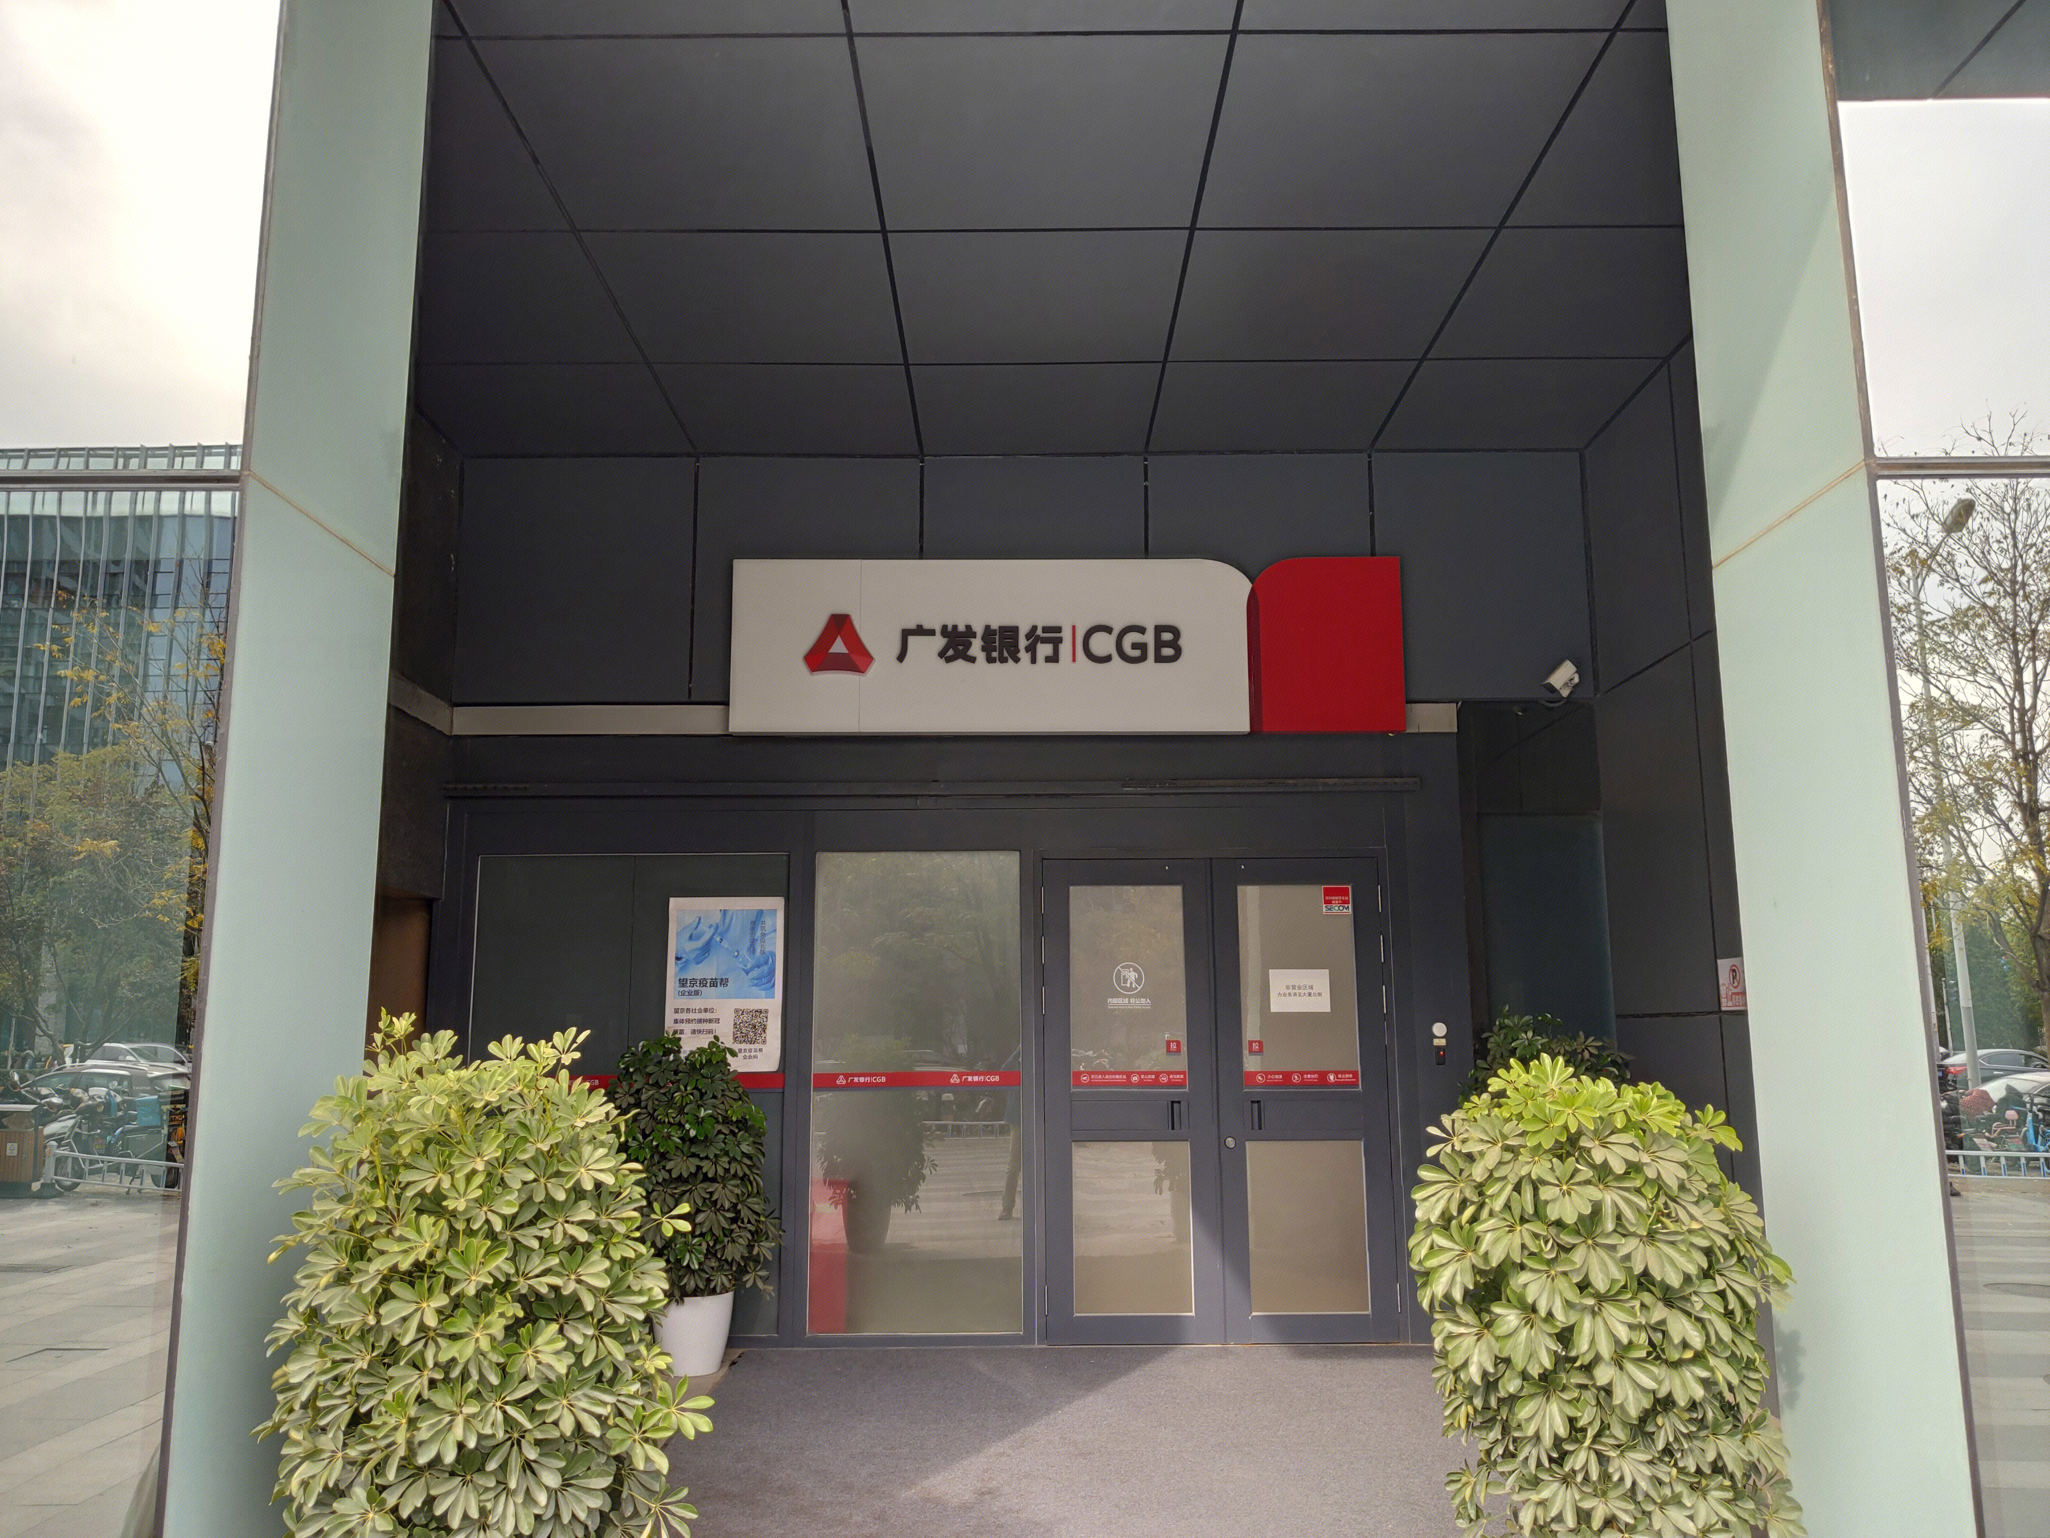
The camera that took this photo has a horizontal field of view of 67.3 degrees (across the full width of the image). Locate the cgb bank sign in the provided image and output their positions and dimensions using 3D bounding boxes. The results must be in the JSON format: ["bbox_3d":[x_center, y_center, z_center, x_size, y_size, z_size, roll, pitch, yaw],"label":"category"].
[{"bbox_3d":[0.220,-0.631,7.999,3.467,0.924,0.120,0,-10,0],"label":"cgb bank sign"}]

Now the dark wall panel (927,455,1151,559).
[{"bbox_3d":[0.058,-1.019,8.150,1.206,1.361,0.040,0,-10,0],"label":"dark wall panel"}]

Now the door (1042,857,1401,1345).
[{"bbox_3d":[0.954,1.614,7.636,1.708,2.354,0.070,0,-10,0],"label":"door"}]

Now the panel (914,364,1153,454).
[{"bbox_3d":[0.054,-1.810,7.709,1.206,0.040,1.110,0,-10,0],"label":"panel"}]

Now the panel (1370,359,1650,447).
[{"bbox_3d":[2.424,-1.825,7.713,1.136,0.040,1.110,0,-10,0],"label":"panel"}]

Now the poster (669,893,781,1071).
[{"bbox_3d":[-1.503,1.079,7.705,0.576,0.864,0.010,0,-10,0],"label":"poster"}]

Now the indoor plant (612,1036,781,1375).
[{"bbox_3d":[-1.498,1.972,7.040,0.751,1.469,0.751,0,-10,0],"label":"indoor plant"}]

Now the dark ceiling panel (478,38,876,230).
[{"bbox_3d":[-1.146,-2.216,5.420,1.199,0.040,1.180,0,-10,0],"label":"dark ceiling panel"}]

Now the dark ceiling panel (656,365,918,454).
[{"bbox_3d":[-1.148,-1.803,7.706,1.199,0.040,1.110,0,-10,0],"label":"dark ceiling panel"}]

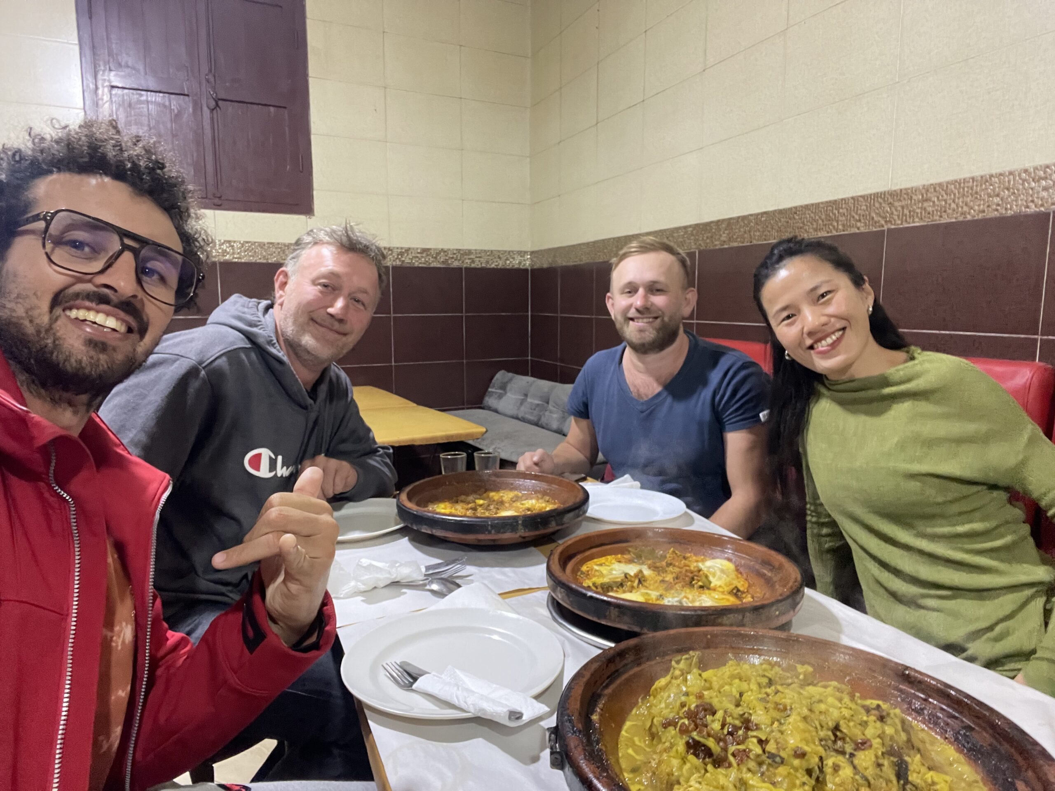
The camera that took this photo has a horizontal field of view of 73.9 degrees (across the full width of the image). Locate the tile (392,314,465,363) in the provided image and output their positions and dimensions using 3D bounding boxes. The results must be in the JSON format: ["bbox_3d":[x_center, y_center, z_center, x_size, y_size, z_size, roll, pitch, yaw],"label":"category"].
[{"bbox_3d":[-0.528,-0.302,3.757,0.391,0.253,0.010,-3,8,-22],"label":"tile"}]

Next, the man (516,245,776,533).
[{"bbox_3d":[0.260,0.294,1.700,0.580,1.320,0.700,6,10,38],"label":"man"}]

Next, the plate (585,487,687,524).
[{"bbox_3d":[0.213,0.244,1.514,0.256,0.023,0.256,0,8,0],"label":"plate"}]

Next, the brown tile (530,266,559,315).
[{"bbox_3d":[0.092,-0.560,3.769,0.010,0.253,0.378,-3,8,-22],"label":"brown tile"}]

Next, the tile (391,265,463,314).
[{"bbox_3d":[-0.529,-0.553,3.724,0.391,0.253,0.010,-3,8,-22],"label":"tile"}]

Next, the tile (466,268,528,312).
[{"bbox_3d":[-0.167,-0.574,3.871,0.391,0.253,0.010,-3,8,-22],"label":"tile"}]

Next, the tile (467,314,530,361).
[{"bbox_3d":[-0.167,-0.323,3.905,0.391,0.253,0.010,-3,8,-22],"label":"tile"}]

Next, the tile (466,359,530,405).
[{"bbox_3d":[-0.166,-0.072,3.939,0.391,0.253,0.010,-3,8,-22],"label":"tile"}]

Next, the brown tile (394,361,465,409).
[{"bbox_3d":[-0.528,-0.052,3.791,0.391,0.253,0.010,-3,8,-22],"label":"brown tile"}]

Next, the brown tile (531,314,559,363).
[{"bbox_3d":[0.092,-0.310,3.803,0.010,0.253,0.378,-3,8,-22],"label":"brown tile"}]

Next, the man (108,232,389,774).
[{"bbox_3d":[-0.470,0.363,1.260,0.700,1.305,0.570,5,9,32],"label":"man"}]

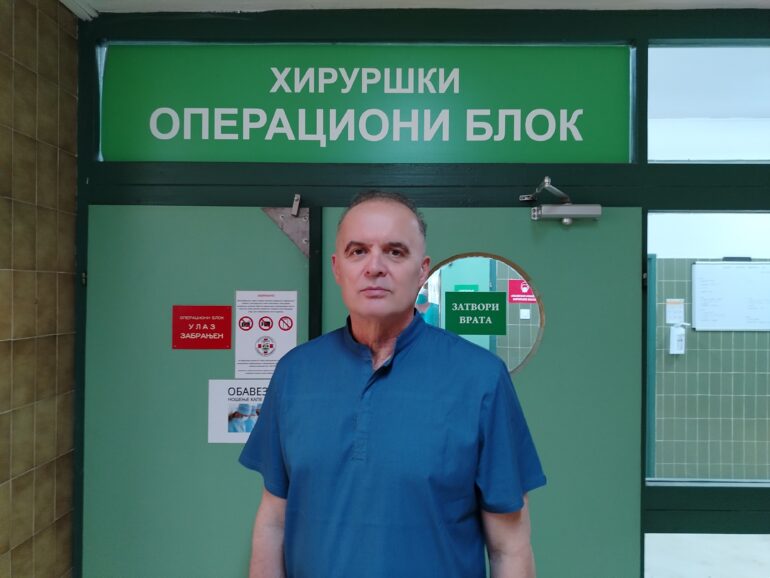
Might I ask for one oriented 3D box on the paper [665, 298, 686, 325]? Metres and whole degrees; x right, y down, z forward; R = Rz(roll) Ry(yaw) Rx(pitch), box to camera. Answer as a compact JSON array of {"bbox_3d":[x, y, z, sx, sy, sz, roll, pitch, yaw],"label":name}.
[{"bbox_3d":[2.542,0.198,4.667,0.154,0.216,0.008,0,0,1],"label":"paper"}]

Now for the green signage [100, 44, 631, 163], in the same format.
[{"bbox_3d":[-0.072,-0.637,1.834,1.812,0.411,0.020,0,0,1],"label":"green signage"}]

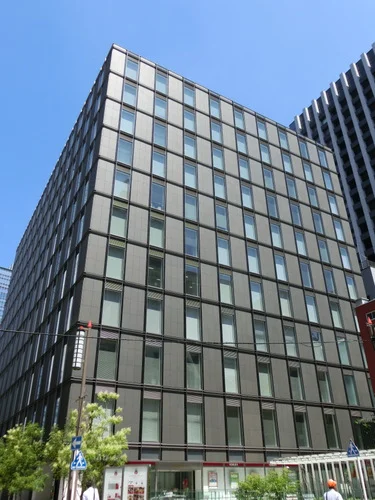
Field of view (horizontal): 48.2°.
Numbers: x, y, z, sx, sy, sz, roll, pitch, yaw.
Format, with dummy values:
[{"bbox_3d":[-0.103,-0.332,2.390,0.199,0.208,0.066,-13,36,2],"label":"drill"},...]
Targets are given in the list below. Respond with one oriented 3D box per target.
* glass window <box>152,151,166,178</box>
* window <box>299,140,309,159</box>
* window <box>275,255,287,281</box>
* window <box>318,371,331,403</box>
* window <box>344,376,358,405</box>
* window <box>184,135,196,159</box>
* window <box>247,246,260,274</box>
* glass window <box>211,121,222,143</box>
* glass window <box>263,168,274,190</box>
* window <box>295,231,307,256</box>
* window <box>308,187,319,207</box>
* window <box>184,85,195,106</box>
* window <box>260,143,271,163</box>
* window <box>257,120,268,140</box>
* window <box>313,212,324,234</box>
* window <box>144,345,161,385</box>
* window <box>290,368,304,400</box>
[{"bbox_3d":[-2.823,-8.332,41.138,1.320,2.900,0.150,15,-33,-26],"label":"glass window"},{"bbox_3d":[15.603,-13.271,55.743,1.280,2.860,0.150,15,-33,-26],"label":"window"},{"bbox_3d":[9.741,1.813,43.792,1.300,2.850,0.150,15,-33,-26],"label":"window"},{"bbox_3d":[12.639,12.648,38.583,1.382,2.800,0.150,15,-33,-26],"label":"window"},{"bbox_3d":[16.055,13.754,41.202,1.370,2.850,0.150,15,-33,-26],"label":"window"},{"bbox_3d":[0.243,-10.809,44.602,1.320,2.900,0.150,15,-33,-26],"label":"window"},{"bbox_3d":[6.468,1.061,41.076,1.382,2.800,0.150,15,-33,-26],"label":"window"},{"bbox_3d":[3.287,-12.996,46.971,1.382,2.800,0.150,15,-33,-26],"label":"glass window"},{"bbox_3d":[9.560,-8.237,49.419,1.320,2.900,0.150,15,-33,-26],"label":"glass window"},{"bbox_3d":[12.791,-0.744,47.258,1.300,2.850,0.150,15,-33,-26],"label":"window"},{"bbox_3d":[15.439,-6.358,51.289,1.382,2.800,0.150,15,-33,-26],"label":"window"},{"bbox_3d":[0.226,-17.819,48.418,1.300,2.850,0.150,15,-33,-26],"label":"window"},{"bbox_3d":[9.584,-11.619,51.207,1.370,2.850,0.150,15,-33,-26],"label":"window"},{"bbox_3d":[9.591,-15.354,53.797,1.380,2.840,0.180,15,-33,-26],"label":"window"},{"bbox_3d":[15.812,-3.188,50.774,1.320,2.900,0.150,15,-33,-26],"label":"window"},{"bbox_3d":[-2.503,8.479,30.864,1.382,2.800,0.150,15,-33,-26],"label":"window"},{"bbox_3d":[9.938,12.222,38.450,1.380,2.840,0.180,15,-33,-26],"label":"window"}]

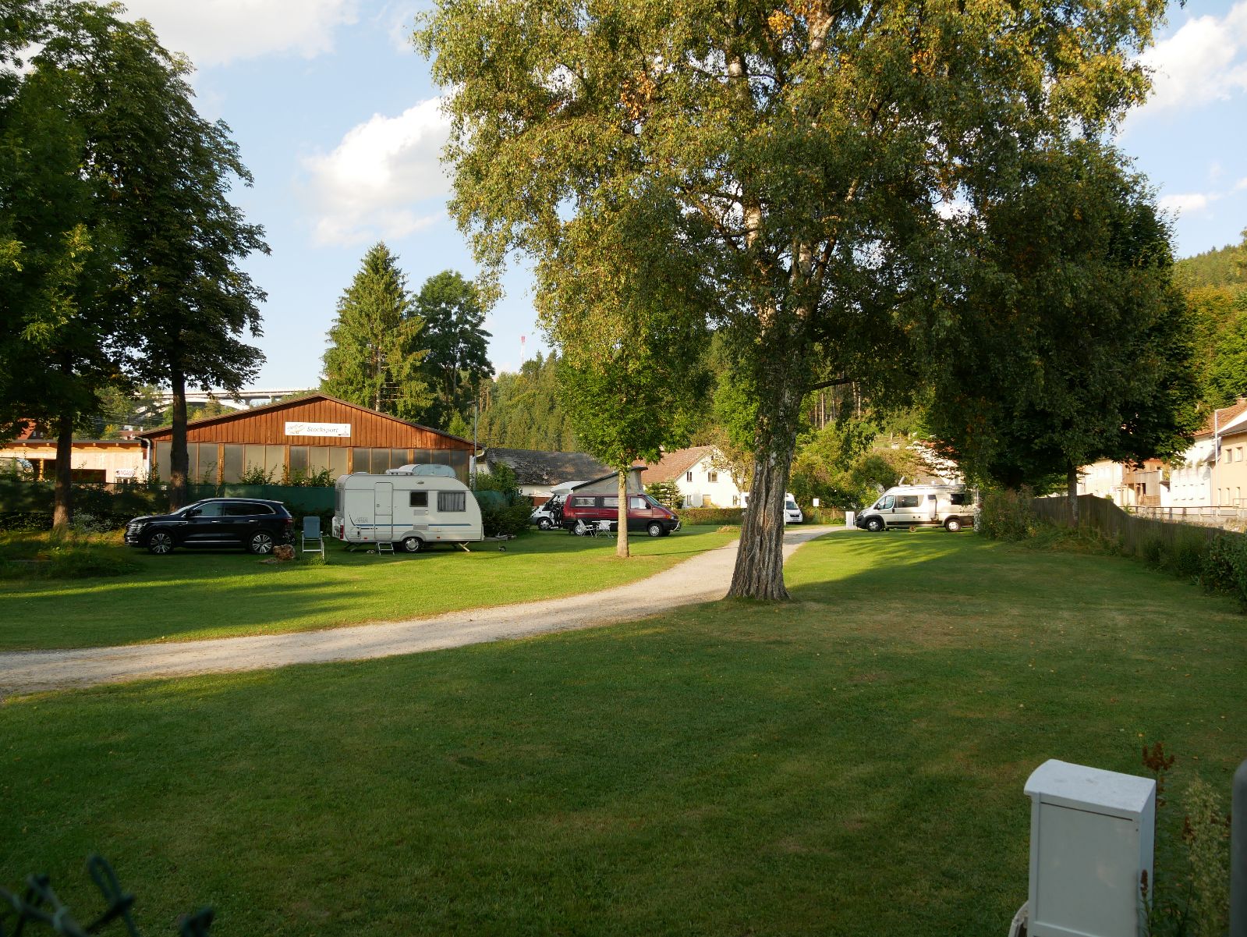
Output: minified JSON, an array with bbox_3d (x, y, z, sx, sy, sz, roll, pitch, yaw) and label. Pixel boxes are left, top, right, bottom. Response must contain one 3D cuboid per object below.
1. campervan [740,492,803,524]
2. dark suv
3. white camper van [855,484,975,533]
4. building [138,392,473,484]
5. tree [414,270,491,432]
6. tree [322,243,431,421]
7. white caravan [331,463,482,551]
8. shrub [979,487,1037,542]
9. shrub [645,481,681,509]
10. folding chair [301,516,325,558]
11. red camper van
[{"bbox_3d":[13.230,3.537,89.064,2.200,2.750,6.400,1,-3,-26],"label":"campervan"},{"bbox_3d":[-12.150,1.729,29.789,4.670,1.680,1.860,1,-3,-25],"label":"dark suv"},{"bbox_3d":[15.500,2.122,53.860,6.050,2.600,2.060,-1,-3,15],"label":"white camper van"},{"bbox_3d":[-18.725,0.459,58.588,15.200,6.700,25.000,1,-3,-22],"label":"building"},{"bbox_3d":[-14.907,-6.164,88.516,7.500,22.300,7.500,0,-3,0],"label":"tree"},{"bbox_3d":[-19.575,-6.634,80.520,8.200,22.200,8.200,0,-3,0],"label":"tree"},{"bbox_3d":[-7.090,1.417,33.543,4.550,2.650,2.200,1,-3,-23],"label":"white caravan"},{"bbox_3d":[15.383,1.822,40.550,2.100,2.150,2.000,0,-3,0],"label":"shrub"},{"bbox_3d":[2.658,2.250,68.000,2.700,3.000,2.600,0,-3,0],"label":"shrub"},{"bbox_3d":[-8.529,1.904,27.726,0.620,1.140,0.680,1,-3,-17],"label":"folding chair"},{"bbox_3d":[-0.120,1.966,44.649,5.150,2.100,1.850,-1,-3,11],"label":"red camper van"}]

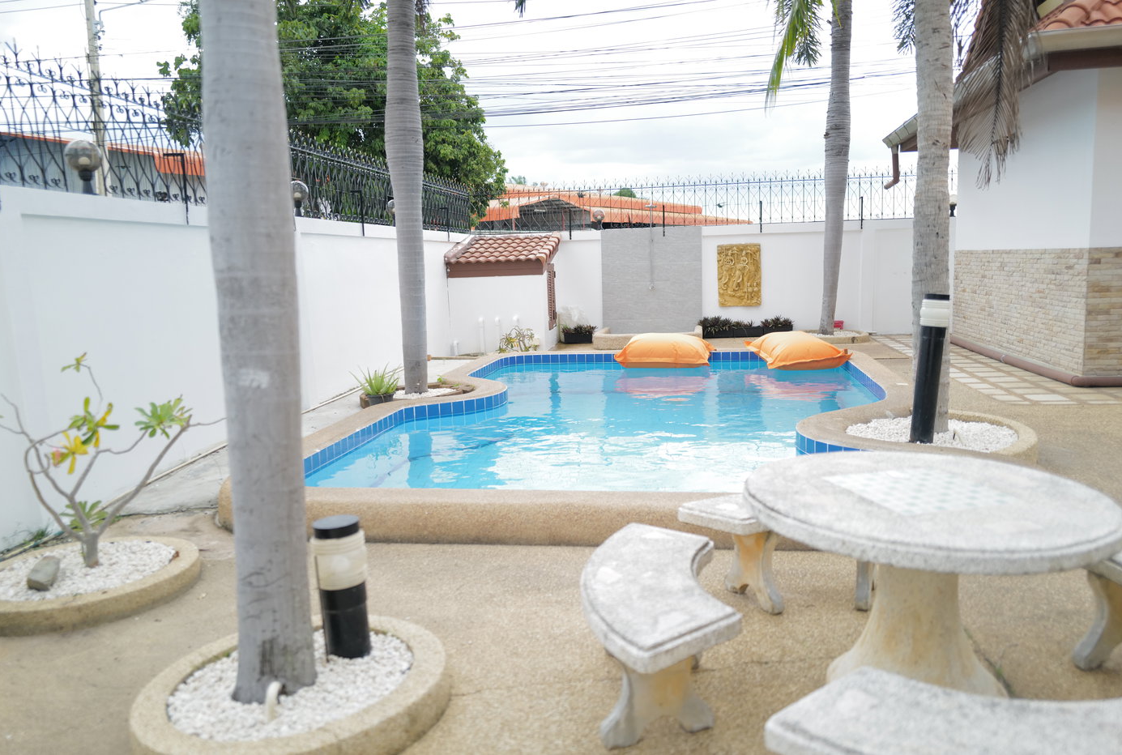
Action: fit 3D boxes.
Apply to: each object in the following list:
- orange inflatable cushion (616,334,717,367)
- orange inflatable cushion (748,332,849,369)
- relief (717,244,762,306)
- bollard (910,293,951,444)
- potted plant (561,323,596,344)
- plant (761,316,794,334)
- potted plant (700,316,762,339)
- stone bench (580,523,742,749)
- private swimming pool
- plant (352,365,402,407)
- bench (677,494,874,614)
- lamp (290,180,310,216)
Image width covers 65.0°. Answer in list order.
[{"bbox_3d":[1.217,-0.319,10.316,1.150,0.400,0.950,-1,8,6],"label":"orange inflatable cushion"},{"bbox_3d":[2.715,-0.333,10.155,1.080,0.400,0.930,-2,8,-3],"label":"orange inflatable cushion"},{"bbox_3d":[2.846,-1.634,14.050,0.700,1.000,0.070,-1,8,6],"label":"relief"},{"bbox_3d":[2.340,-0.057,5.601,0.175,0.926,0.175,4,8,5],"label":"bollard"},{"bbox_3d":[0.276,-0.721,14.136,0.550,0.330,0.300,-1,8,6],"label":"potted plant"},{"bbox_3d":[3.461,-0.792,14.094,0.540,0.330,0.300,-1,8,6],"label":"plant"},{"bbox_3d":[2.713,-0.786,14.072,1.020,0.360,0.320,-1,8,6],"label":"potted plant"},{"bbox_3d":[0.307,0.821,2.809,0.452,0.388,1.092,-1,8,3],"label":"stone bench"},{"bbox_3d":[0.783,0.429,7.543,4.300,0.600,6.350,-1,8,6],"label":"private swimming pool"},{"bbox_3d":[-1.678,0.088,8.060,0.400,0.410,0.380,-1,8,6],"label":"plant"},{"bbox_3d":[1.010,0.700,3.558,1.092,0.388,0.452,-2,8,-7],"label":"bench"},{"bbox_3d":[-2.383,-1.622,7.995,0.172,0.330,0.172,-1,8,6],"label":"lamp"}]

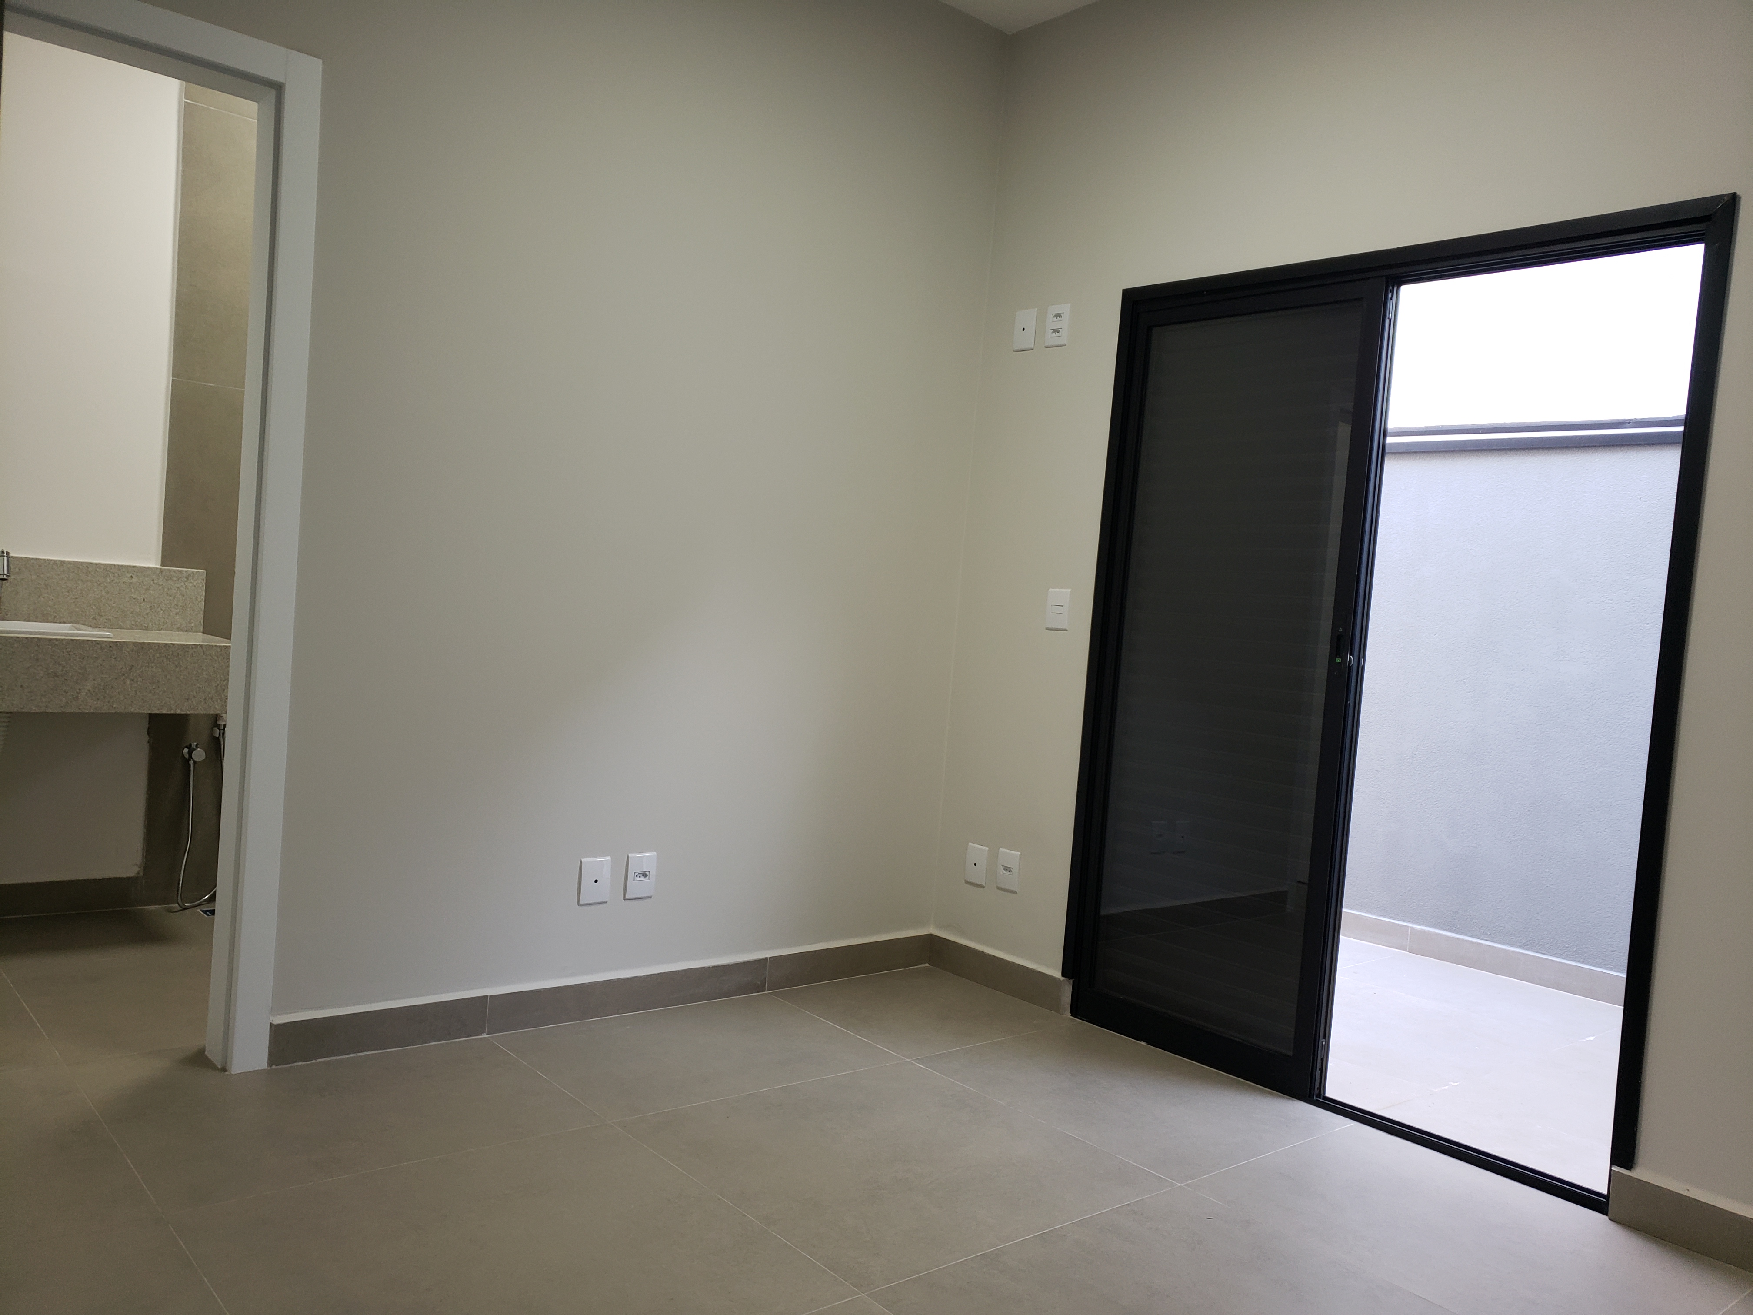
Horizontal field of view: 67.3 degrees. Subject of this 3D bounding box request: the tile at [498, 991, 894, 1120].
[{"bbox_3d":[-0.458,1.012,3.410,0.873,0.010,0.647,3,3,-40],"label":"tile"}]

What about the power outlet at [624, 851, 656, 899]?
[{"bbox_3d":[-0.648,0.604,3.639,0.085,0.122,0.011,3,3,-40],"label":"power outlet"}]

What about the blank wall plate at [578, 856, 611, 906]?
[{"bbox_3d":[-0.754,0.603,3.549,0.085,0.122,0.011,3,3,-40],"label":"blank wall plate"}]

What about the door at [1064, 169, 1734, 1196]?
[{"bbox_3d":[1.190,0.063,3.351,0.120,2.147,1.587,3,3,-40],"label":"door"}]

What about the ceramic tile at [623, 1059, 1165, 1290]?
[{"bbox_3d":[0.031,1.071,2.833,0.873,0.010,0.870,3,3,-40],"label":"ceramic tile"}]

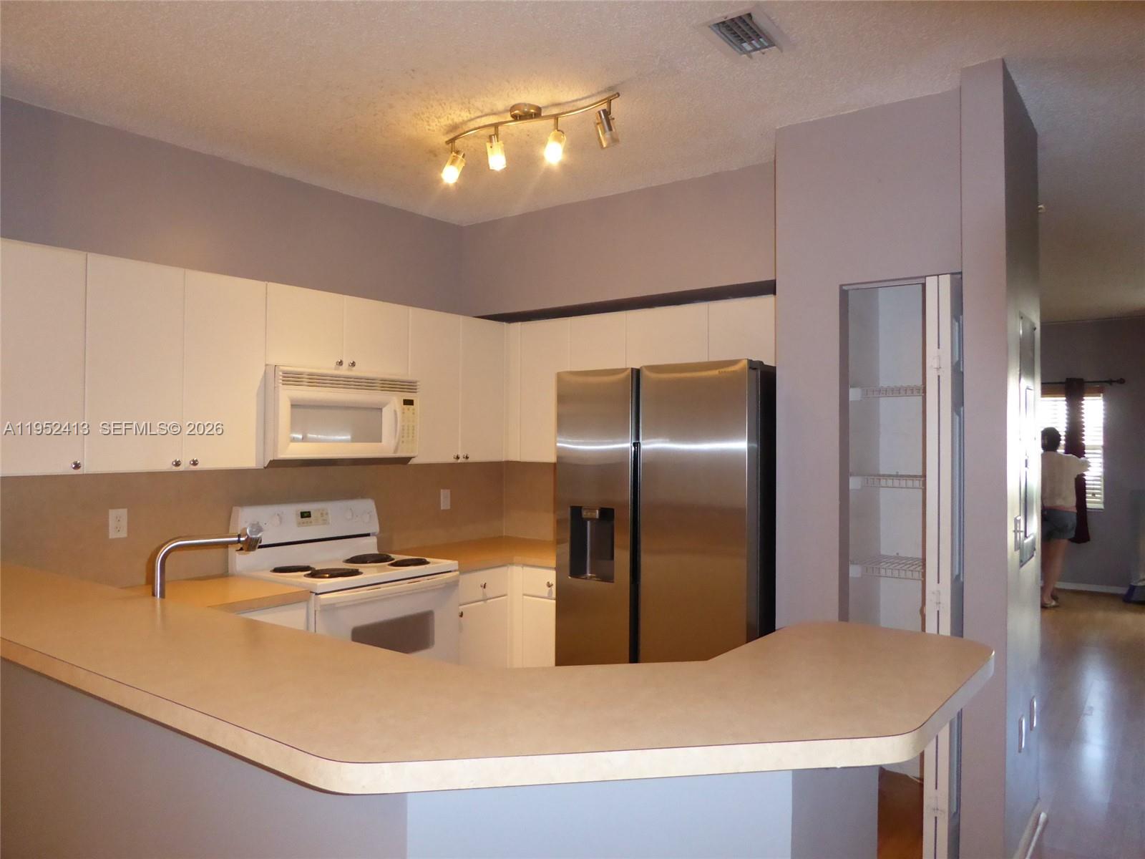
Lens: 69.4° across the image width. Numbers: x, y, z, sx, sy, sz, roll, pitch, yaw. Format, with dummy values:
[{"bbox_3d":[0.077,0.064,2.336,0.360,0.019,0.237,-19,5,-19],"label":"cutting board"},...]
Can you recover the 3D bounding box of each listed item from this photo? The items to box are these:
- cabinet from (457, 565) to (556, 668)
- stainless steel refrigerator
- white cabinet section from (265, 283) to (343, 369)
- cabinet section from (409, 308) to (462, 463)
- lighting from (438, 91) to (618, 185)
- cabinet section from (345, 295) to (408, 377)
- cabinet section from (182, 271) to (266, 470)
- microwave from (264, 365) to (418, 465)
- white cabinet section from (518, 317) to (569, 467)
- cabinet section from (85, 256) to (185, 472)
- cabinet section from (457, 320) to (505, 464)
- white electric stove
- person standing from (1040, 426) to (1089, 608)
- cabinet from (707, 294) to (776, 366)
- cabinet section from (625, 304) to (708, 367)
[{"bbox_3d":[-0.294,1.104,4.232,1.100,0.872,1.030,0,-1,38],"label":"cabinet"},{"bbox_3d":[0.544,0.645,3.673,0.910,1.787,0.836,0,-1,38],"label":"stainless steel refrigerator"},{"bbox_3d":[-1.262,-0.425,3.628,0.318,0.339,0.385,0,-1,37],"label":"white cabinet section"},{"bbox_3d":[-0.810,-0.209,4.225,0.318,0.755,0.347,0,-1,37],"label":"cabinet section"},{"bbox_3d":[-0.173,-1.058,2.993,0.810,0.220,0.170,0,-1,38],"label":"lighting"},{"bbox_3d":[-1.030,-0.421,3.936,0.318,0.339,0.385,0,-1,37],"label":"cabinet section"},{"bbox_3d":[-1.482,-0.221,3.337,0.318,0.755,0.341,0,-1,37],"label":"cabinet section"},{"bbox_3d":[-1.115,-0.049,3.754,0.395,0.422,0.760,0,-1,38],"label":"microwave"},{"bbox_3d":[-0.054,-0.203,4.540,0.341,0.755,0.318,0,-1,37],"label":"white cabinet section"},{"bbox_3d":[-1.688,-0.225,3.064,0.318,0.755,0.343,0,-1,37],"label":"cabinet section"},{"bbox_3d":[-0.607,-0.206,4.495,0.318,0.755,0.330,0,-1,37],"label":"cabinet section"},{"bbox_3d":[-0.997,0.934,3.649,0.695,1.190,0.757,0,-1,38],"label":"white electric stove"},{"bbox_3d":[4.483,0.788,7.654,0.450,1.630,0.520,1,-1,-40],"label":"person standing"},{"bbox_3d":[0.898,-0.416,3.767,0.450,0.334,0.338,0,-1,38],"label":"cabinet"},{"bbox_3d":[0.543,-0.416,4.092,0.450,0.334,0.318,0,-1,37],"label":"cabinet section"}]

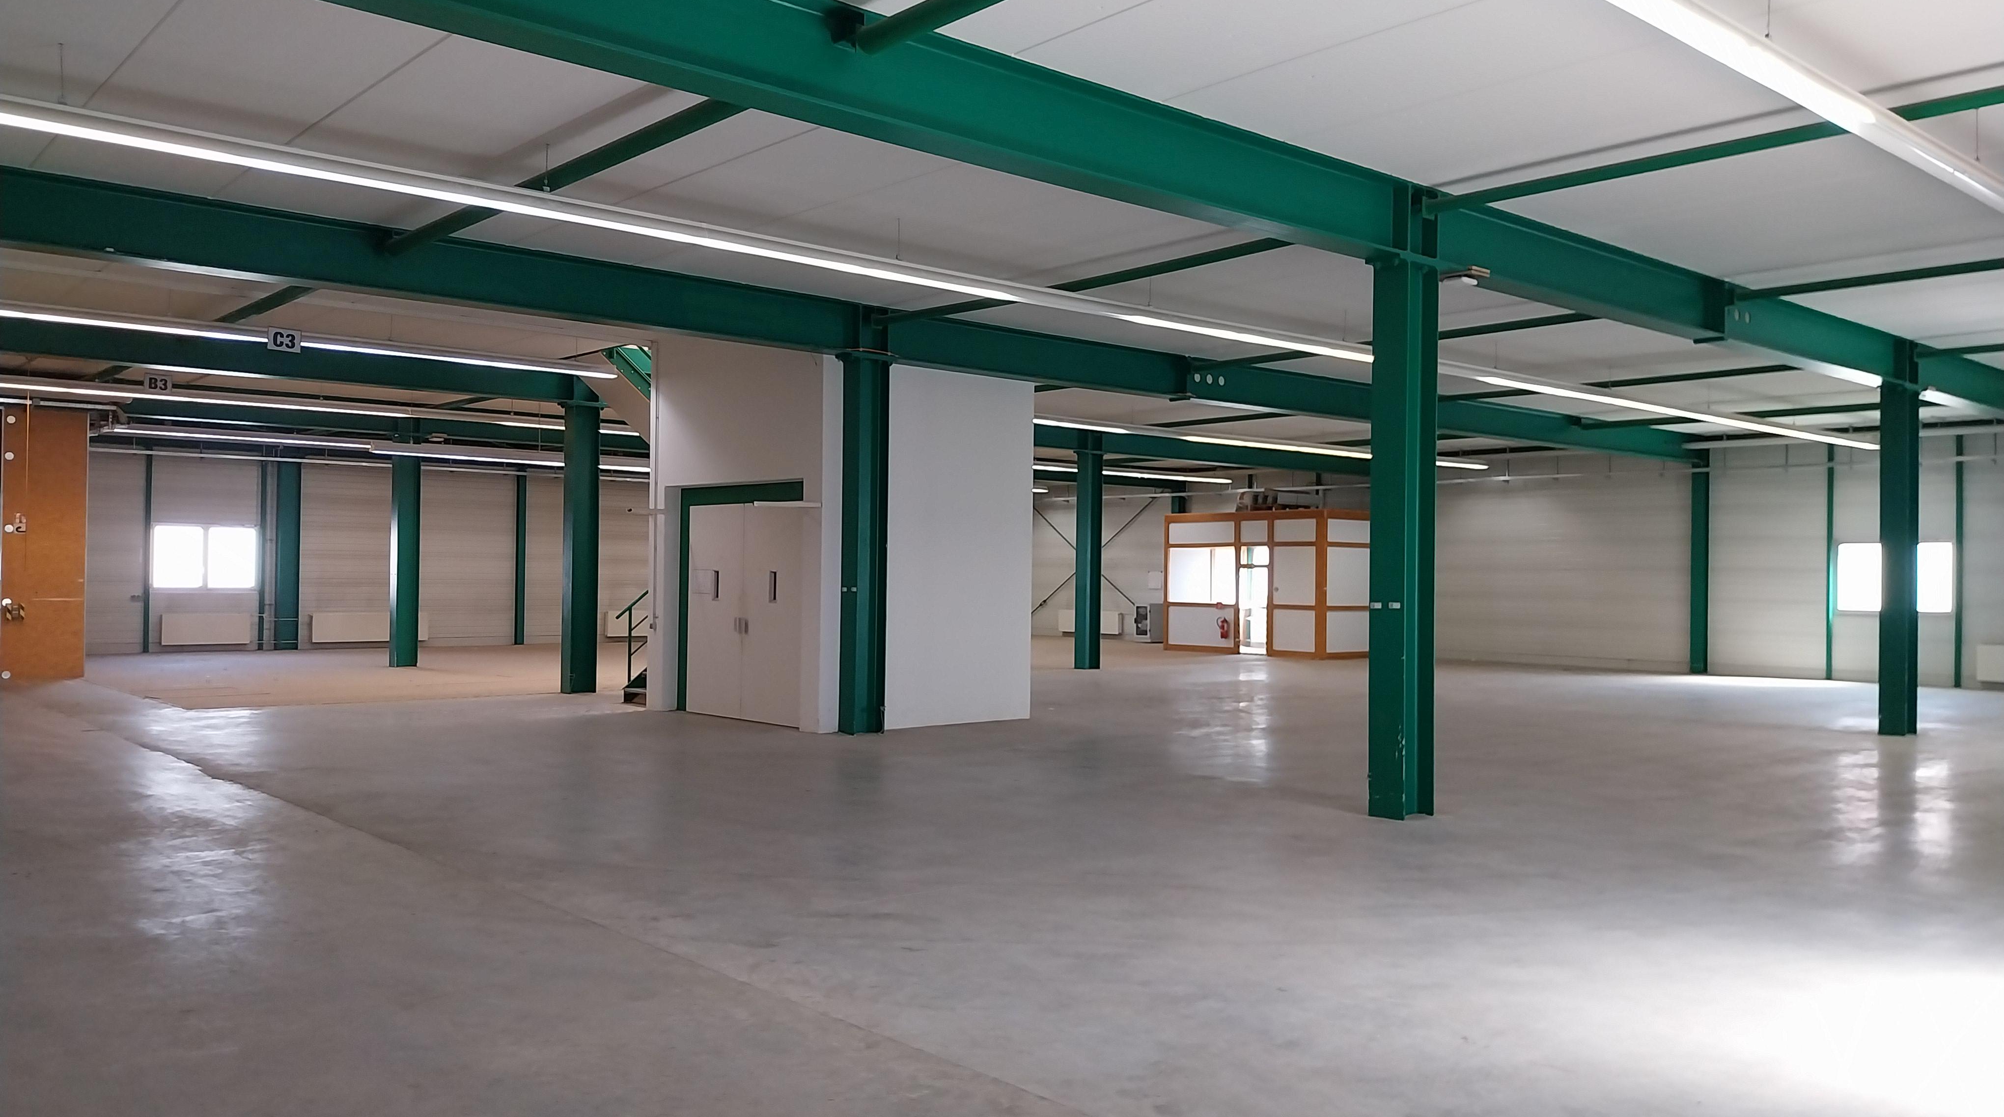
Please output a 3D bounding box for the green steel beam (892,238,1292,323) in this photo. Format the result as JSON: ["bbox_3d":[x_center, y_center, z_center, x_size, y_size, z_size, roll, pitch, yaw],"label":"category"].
[{"bbox_3d":[0.731,-2.506,13.705,0.099,0.098,6.400,1,-1,-41],"label":"green steel beam"}]

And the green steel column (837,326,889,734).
[{"bbox_3d":[-1.512,-0.257,16.476,0.388,4.315,0.295,1,-1,-41],"label":"green steel column"}]

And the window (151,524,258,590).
[{"bbox_3d":[-16.026,-0.023,30.302,1.970,1.375,0.100,1,-1,-41],"label":"window"}]

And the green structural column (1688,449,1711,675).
[{"bbox_3d":[13.666,0.136,29.436,0.380,4.200,0.300,1,-1,-41],"label":"green structural column"}]

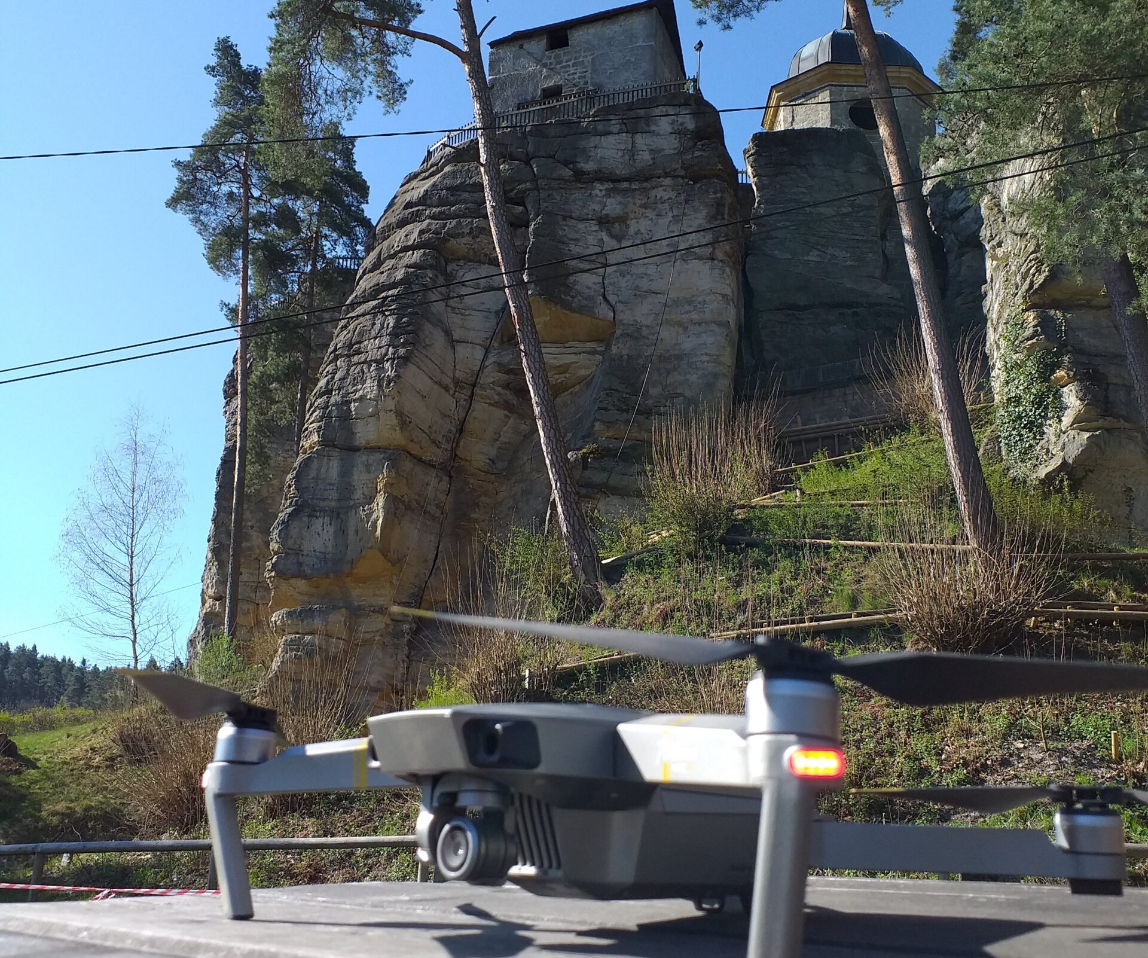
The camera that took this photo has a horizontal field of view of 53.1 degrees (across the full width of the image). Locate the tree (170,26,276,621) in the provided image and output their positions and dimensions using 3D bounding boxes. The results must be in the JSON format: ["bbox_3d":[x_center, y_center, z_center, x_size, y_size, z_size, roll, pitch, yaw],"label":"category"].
[{"bbox_3d":[-12.429,-5.665,40.576,3.798,22.432,3.798,0,-14,0],"label":"tree"}]

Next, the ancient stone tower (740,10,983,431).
[{"bbox_3d":[11.224,-10.475,44.867,9.235,17.884,9.000,0,-14,0],"label":"ancient stone tower"}]

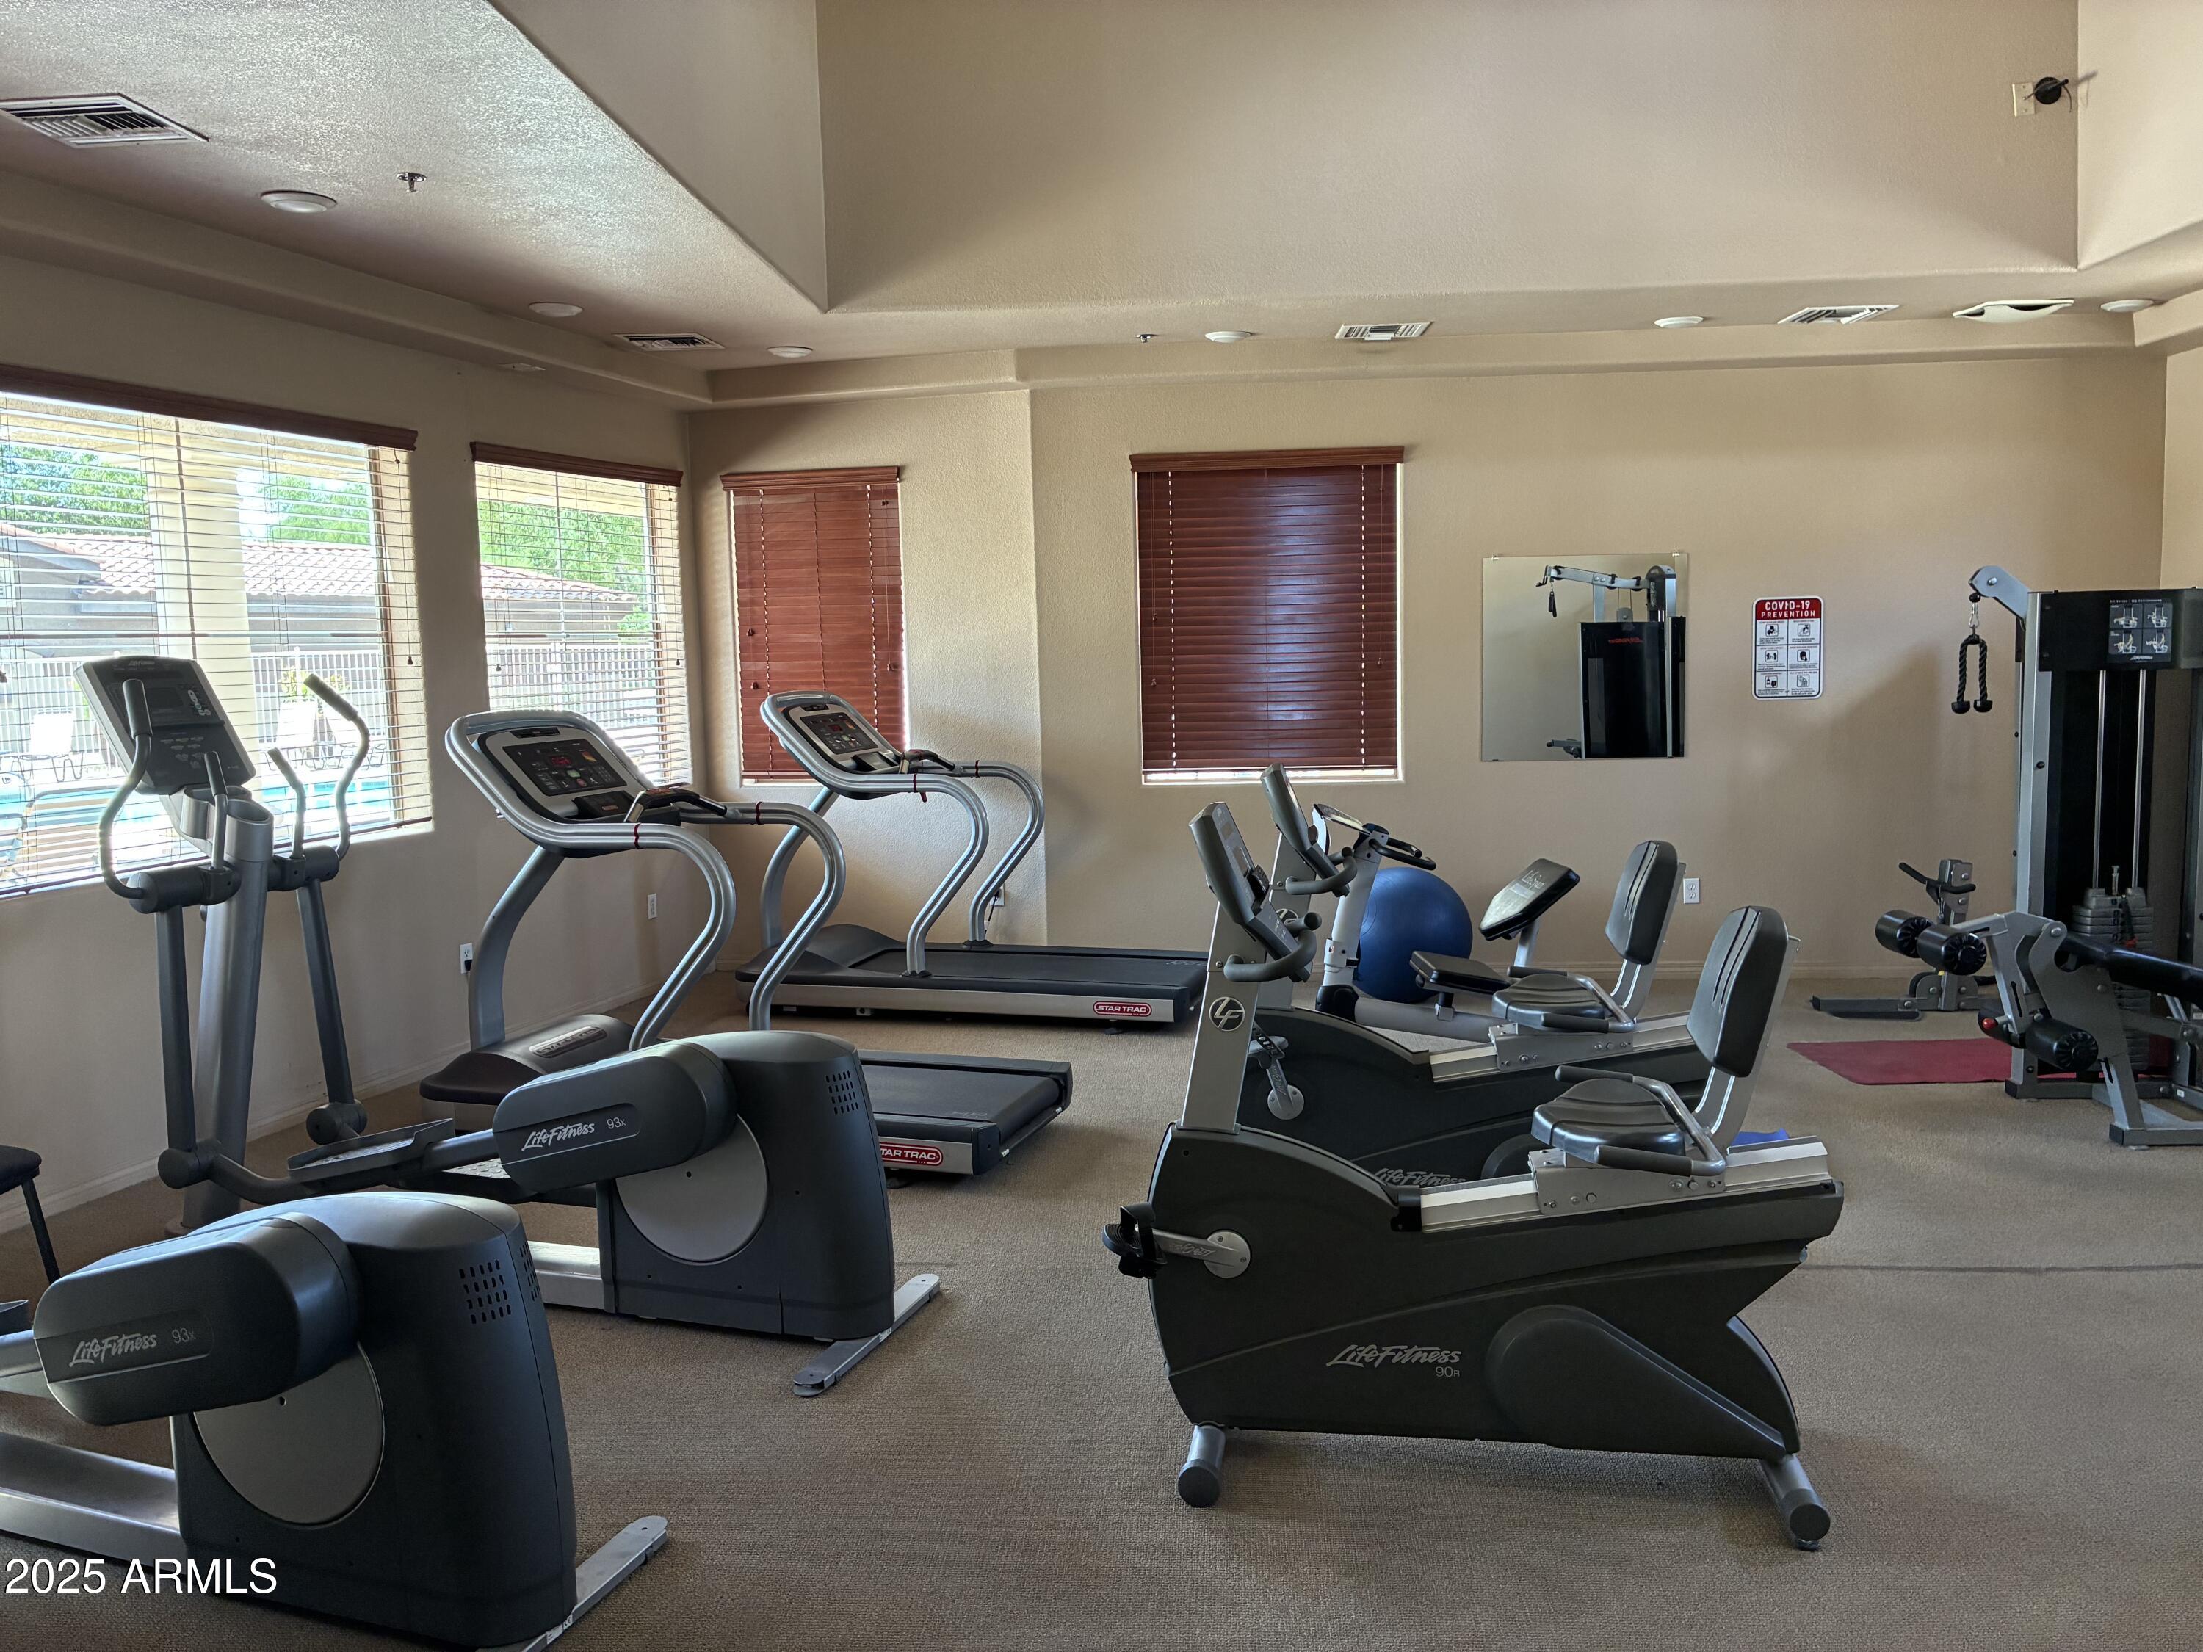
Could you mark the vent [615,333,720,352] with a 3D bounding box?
[{"bbox_3d":[-1.810,-2.035,6.965,0.350,0.030,0.350,-1,6,4],"label":"vent"}]

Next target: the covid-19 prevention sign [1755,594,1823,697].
[{"bbox_3d":[3.067,-0.787,7.386,0.305,0.457,0.010,-1,6,3],"label":"covid-19 prevention sign"}]

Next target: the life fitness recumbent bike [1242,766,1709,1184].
[{"bbox_3d":[0.950,0.461,4.255,1.300,1.260,0.620,-1,6,6],"label":"life fitness recumbent bike"}]

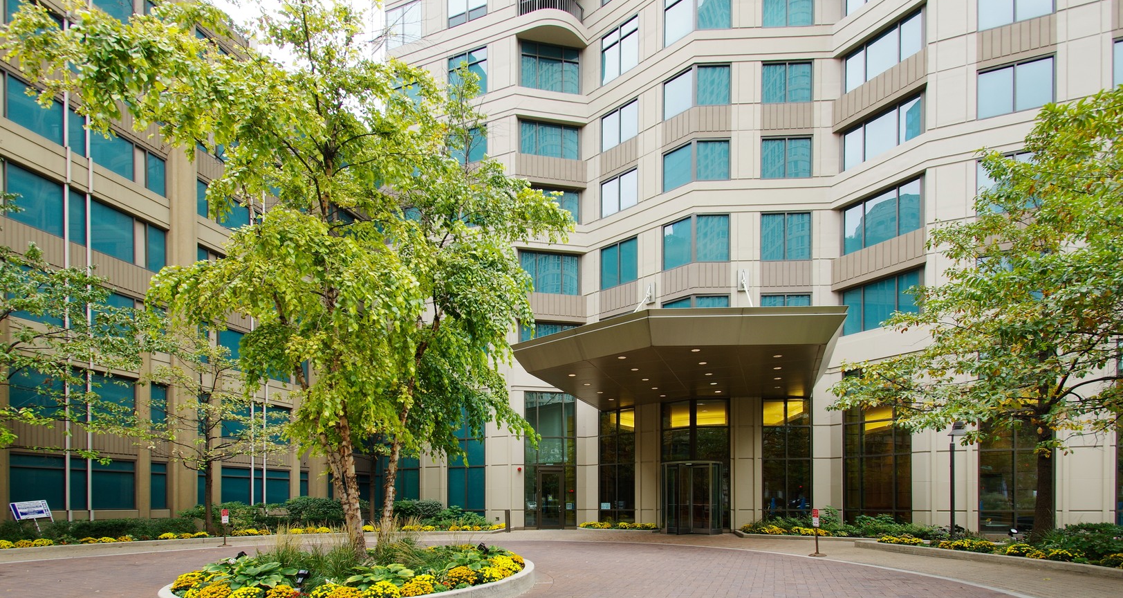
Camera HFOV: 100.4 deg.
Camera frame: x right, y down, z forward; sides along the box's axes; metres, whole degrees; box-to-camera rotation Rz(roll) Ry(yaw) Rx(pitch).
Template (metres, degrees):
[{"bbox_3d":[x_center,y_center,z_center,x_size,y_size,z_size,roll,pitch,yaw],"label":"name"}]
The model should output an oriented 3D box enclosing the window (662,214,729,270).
[{"bbox_3d":[4.958,-2.107,17.286,2.464,1.883,0.509,-1,-2,19],"label":"window"}]

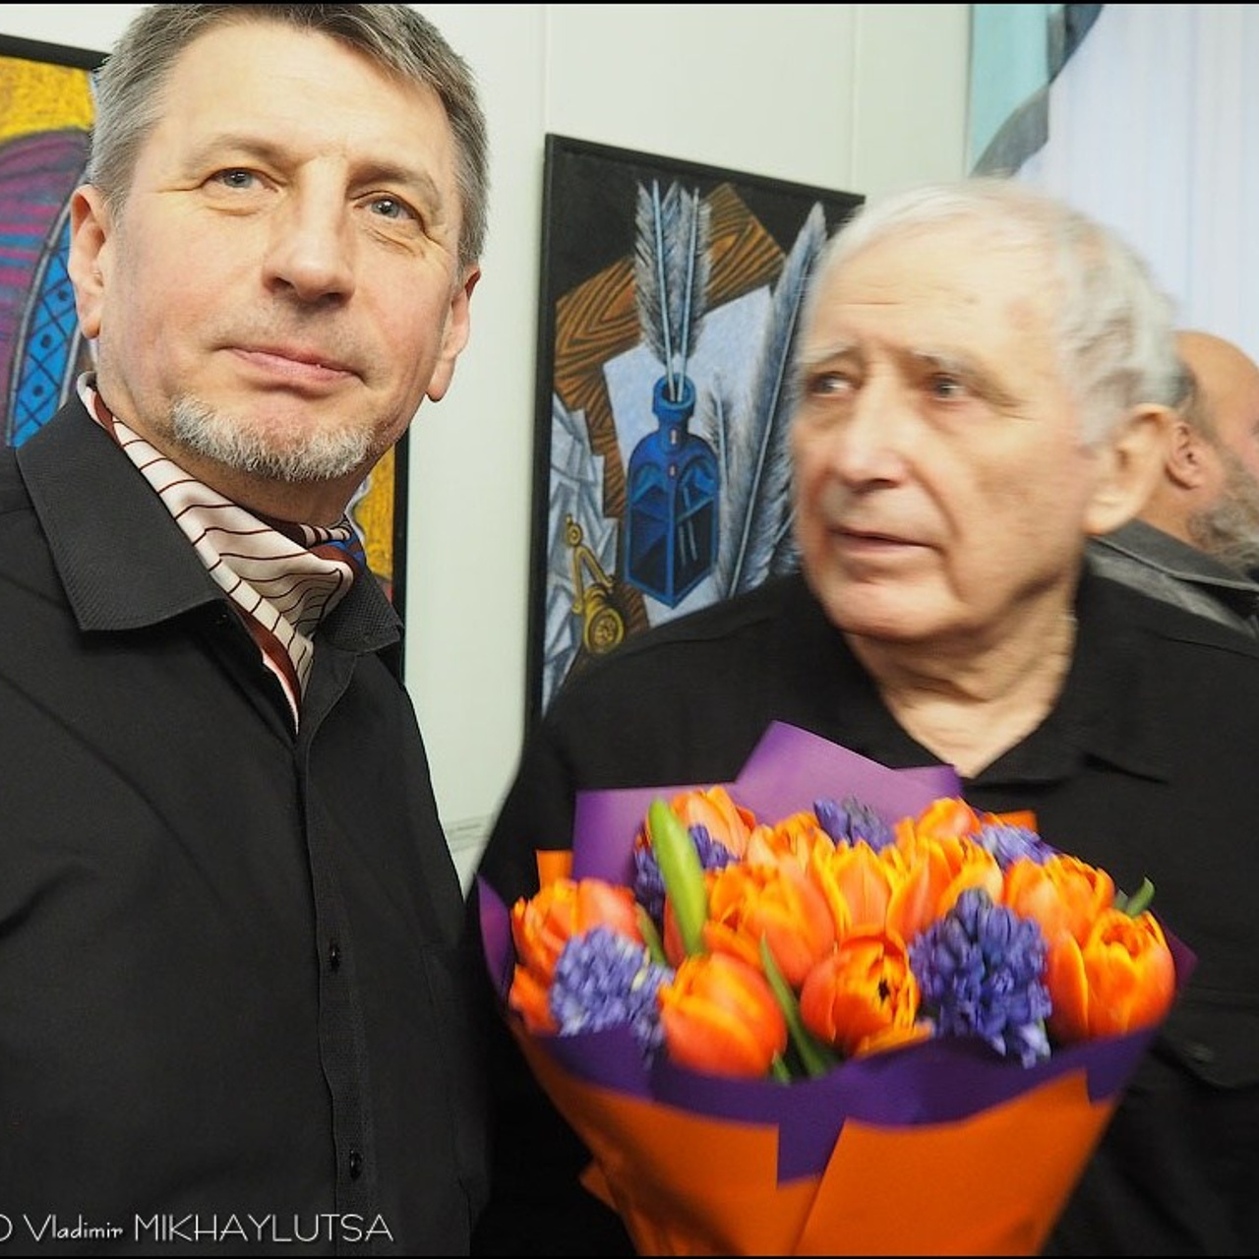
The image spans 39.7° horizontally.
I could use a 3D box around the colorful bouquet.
[{"bbox_3d":[0.094,0.262,0.760,0.300,0.420,0.260,-1,15,5],"label":"colorful bouquet"}]

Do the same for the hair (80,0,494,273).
[{"bbox_3d":[-0.153,-0.212,0.785,0.175,0.170,0.200,9,0,-20],"label":"hair"}]

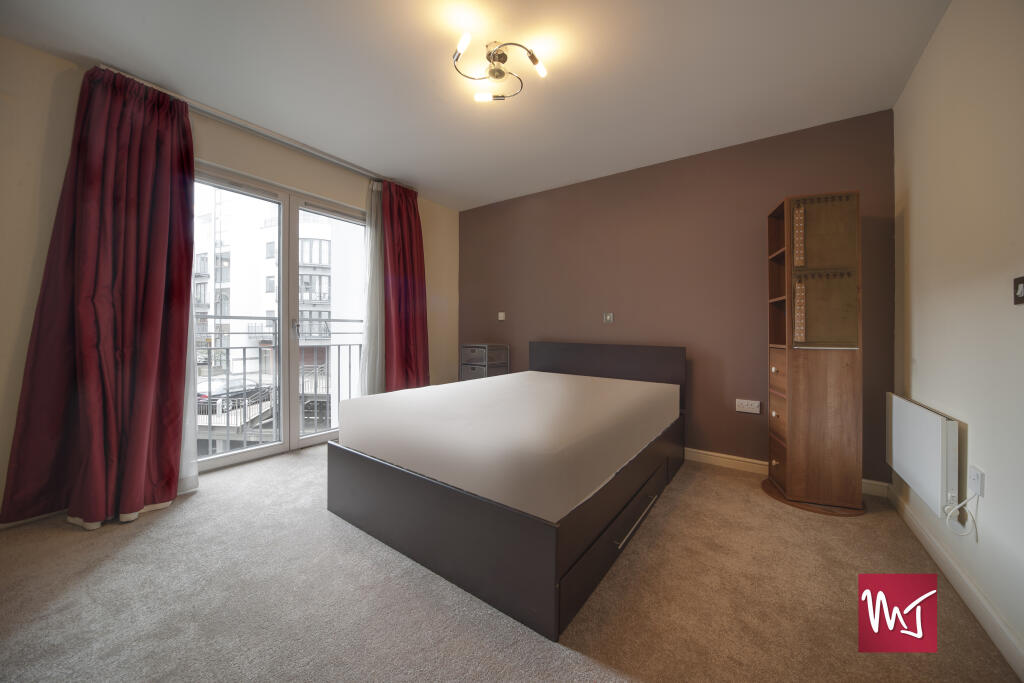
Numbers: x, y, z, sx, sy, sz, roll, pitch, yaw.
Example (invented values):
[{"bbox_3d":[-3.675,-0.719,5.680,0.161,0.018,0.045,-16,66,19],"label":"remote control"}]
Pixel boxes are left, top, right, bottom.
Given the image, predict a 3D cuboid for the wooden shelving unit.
[{"bbox_3d":[1.884,0.058,2.155,0.363,1.845,0.332,0,0,20],"label":"wooden shelving unit"}]

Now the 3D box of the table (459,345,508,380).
[{"bbox_3d":[-0.288,0.479,3.693,0.362,0.871,0.377,0,0,37],"label":"table"}]

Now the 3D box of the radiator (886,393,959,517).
[{"bbox_3d":[1.943,0.510,1.630,0.068,0.403,0.817,0,0,37],"label":"radiator"}]

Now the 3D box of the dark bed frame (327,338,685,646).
[{"bbox_3d":[0.172,0.507,2.355,1.506,0.891,2.064,0,0,37],"label":"dark bed frame"}]

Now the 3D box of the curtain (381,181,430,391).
[{"bbox_3d":[-1.080,-0.322,3.504,0.155,2.436,0.550,0,0,37],"label":"curtain"}]

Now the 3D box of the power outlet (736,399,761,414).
[{"bbox_3d":[1.747,0.482,2.524,0.148,0.089,0.014,0,0,37],"label":"power outlet"}]

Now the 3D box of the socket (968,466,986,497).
[{"bbox_3d":[1.658,0.501,1.222,0.018,0.089,0.089,0,0,37],"label":"socket"}]

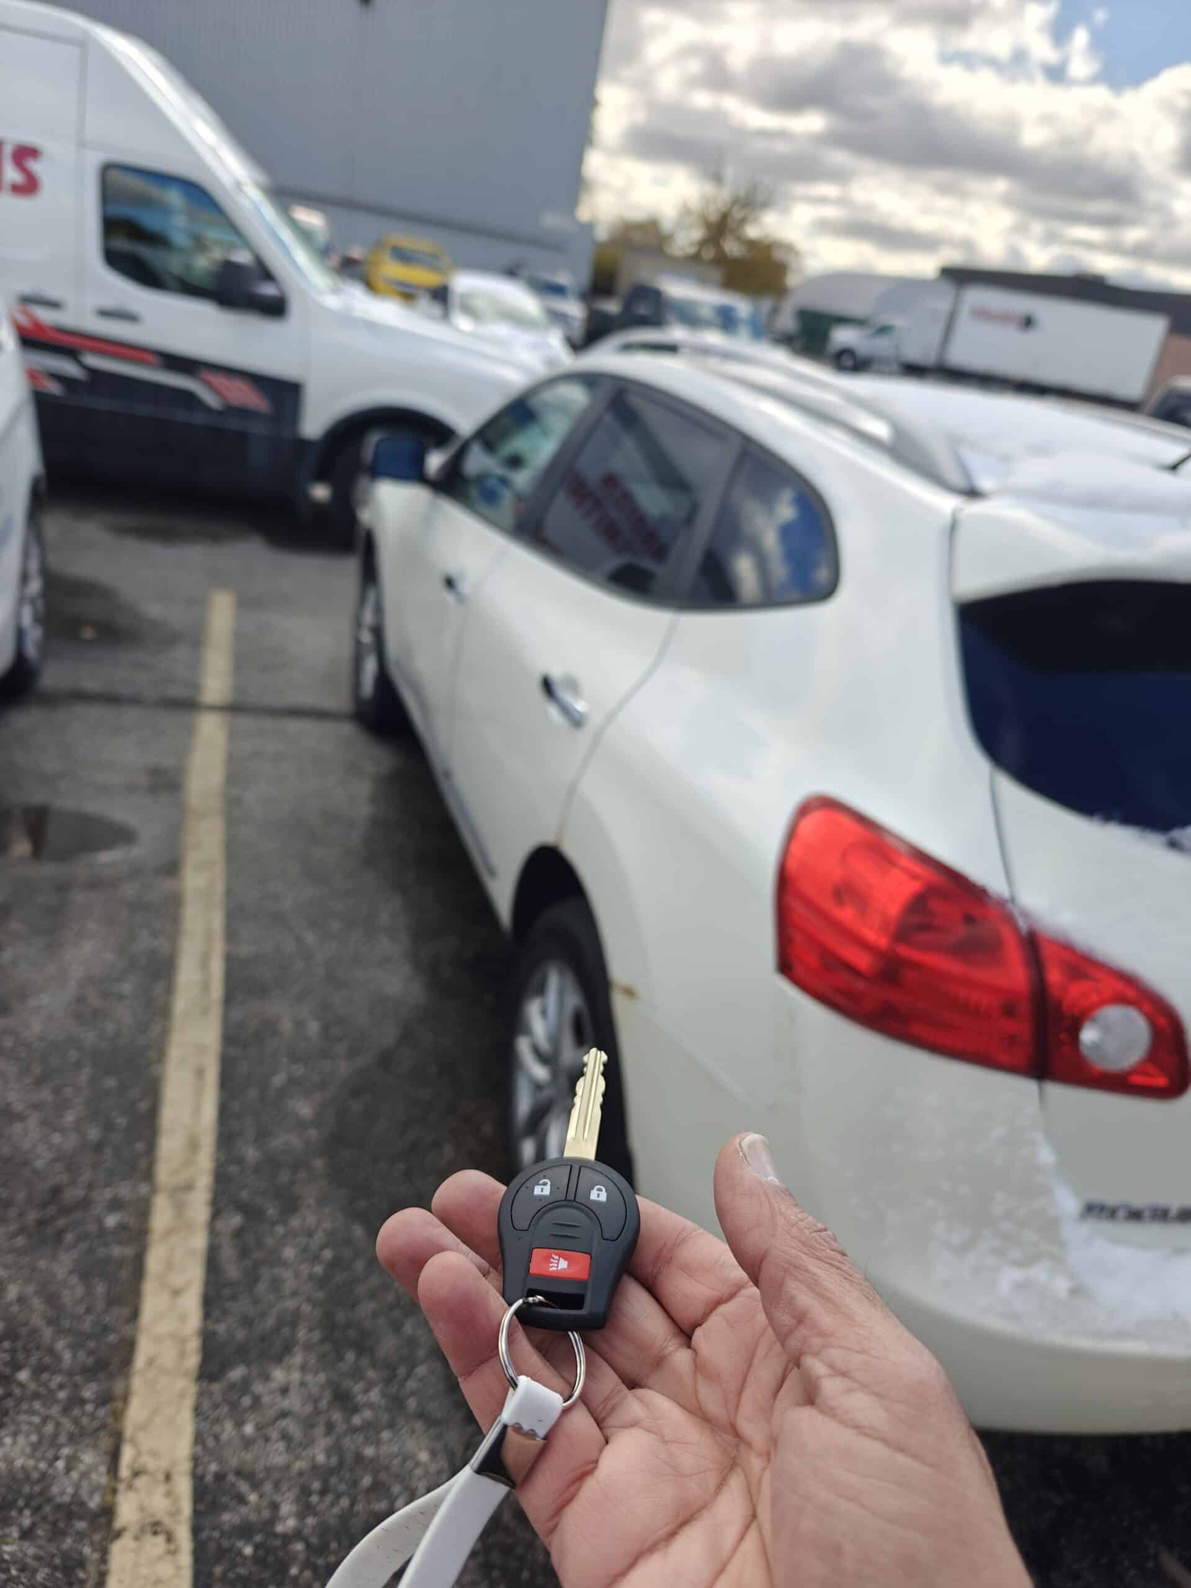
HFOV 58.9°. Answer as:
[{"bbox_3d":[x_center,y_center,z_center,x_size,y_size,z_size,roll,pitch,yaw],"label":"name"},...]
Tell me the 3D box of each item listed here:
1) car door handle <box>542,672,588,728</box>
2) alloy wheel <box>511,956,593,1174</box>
[{"bbox_3d":[-0.056,-0.172,1.955,0.042,0.036,0.205,-1,26,-20],"label":"car door handle"},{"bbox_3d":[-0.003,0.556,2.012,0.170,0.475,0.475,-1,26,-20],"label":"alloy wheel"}]

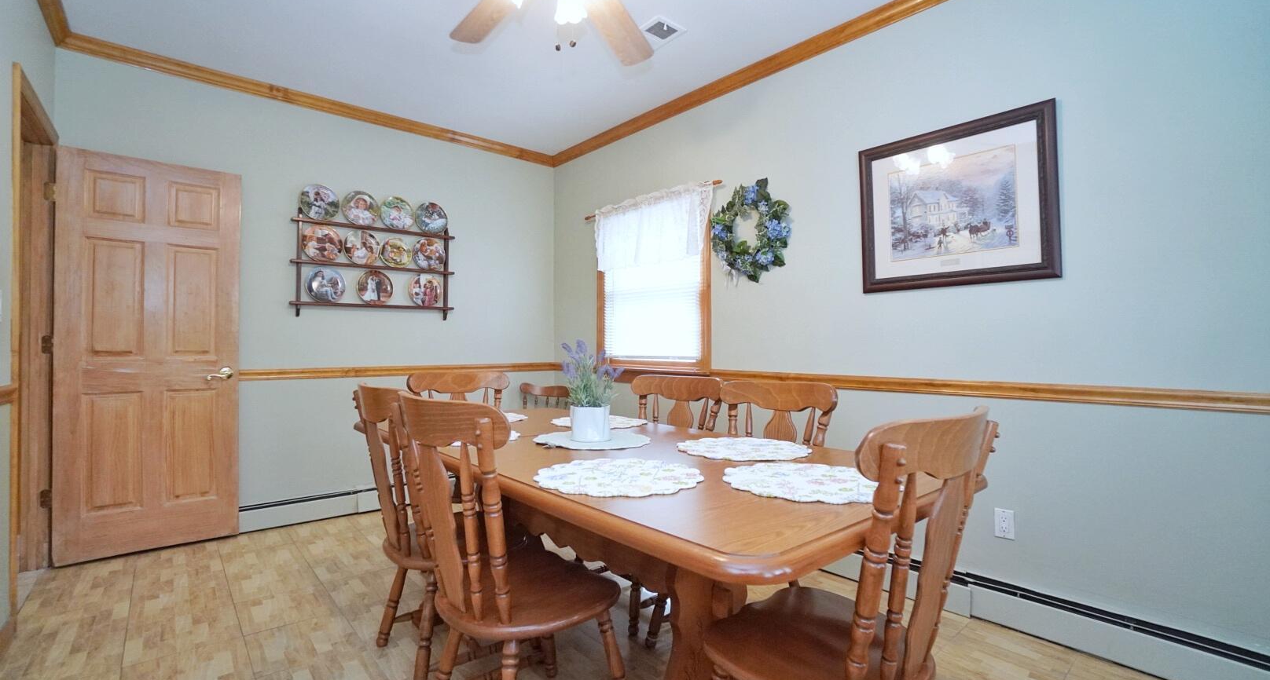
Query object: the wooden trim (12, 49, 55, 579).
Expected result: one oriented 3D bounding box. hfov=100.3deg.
[{"bbox_3d":[-2.578,0.045,2.229,0.120,2.110,0.860,0,0,-40],"label":"wooden trim"}]

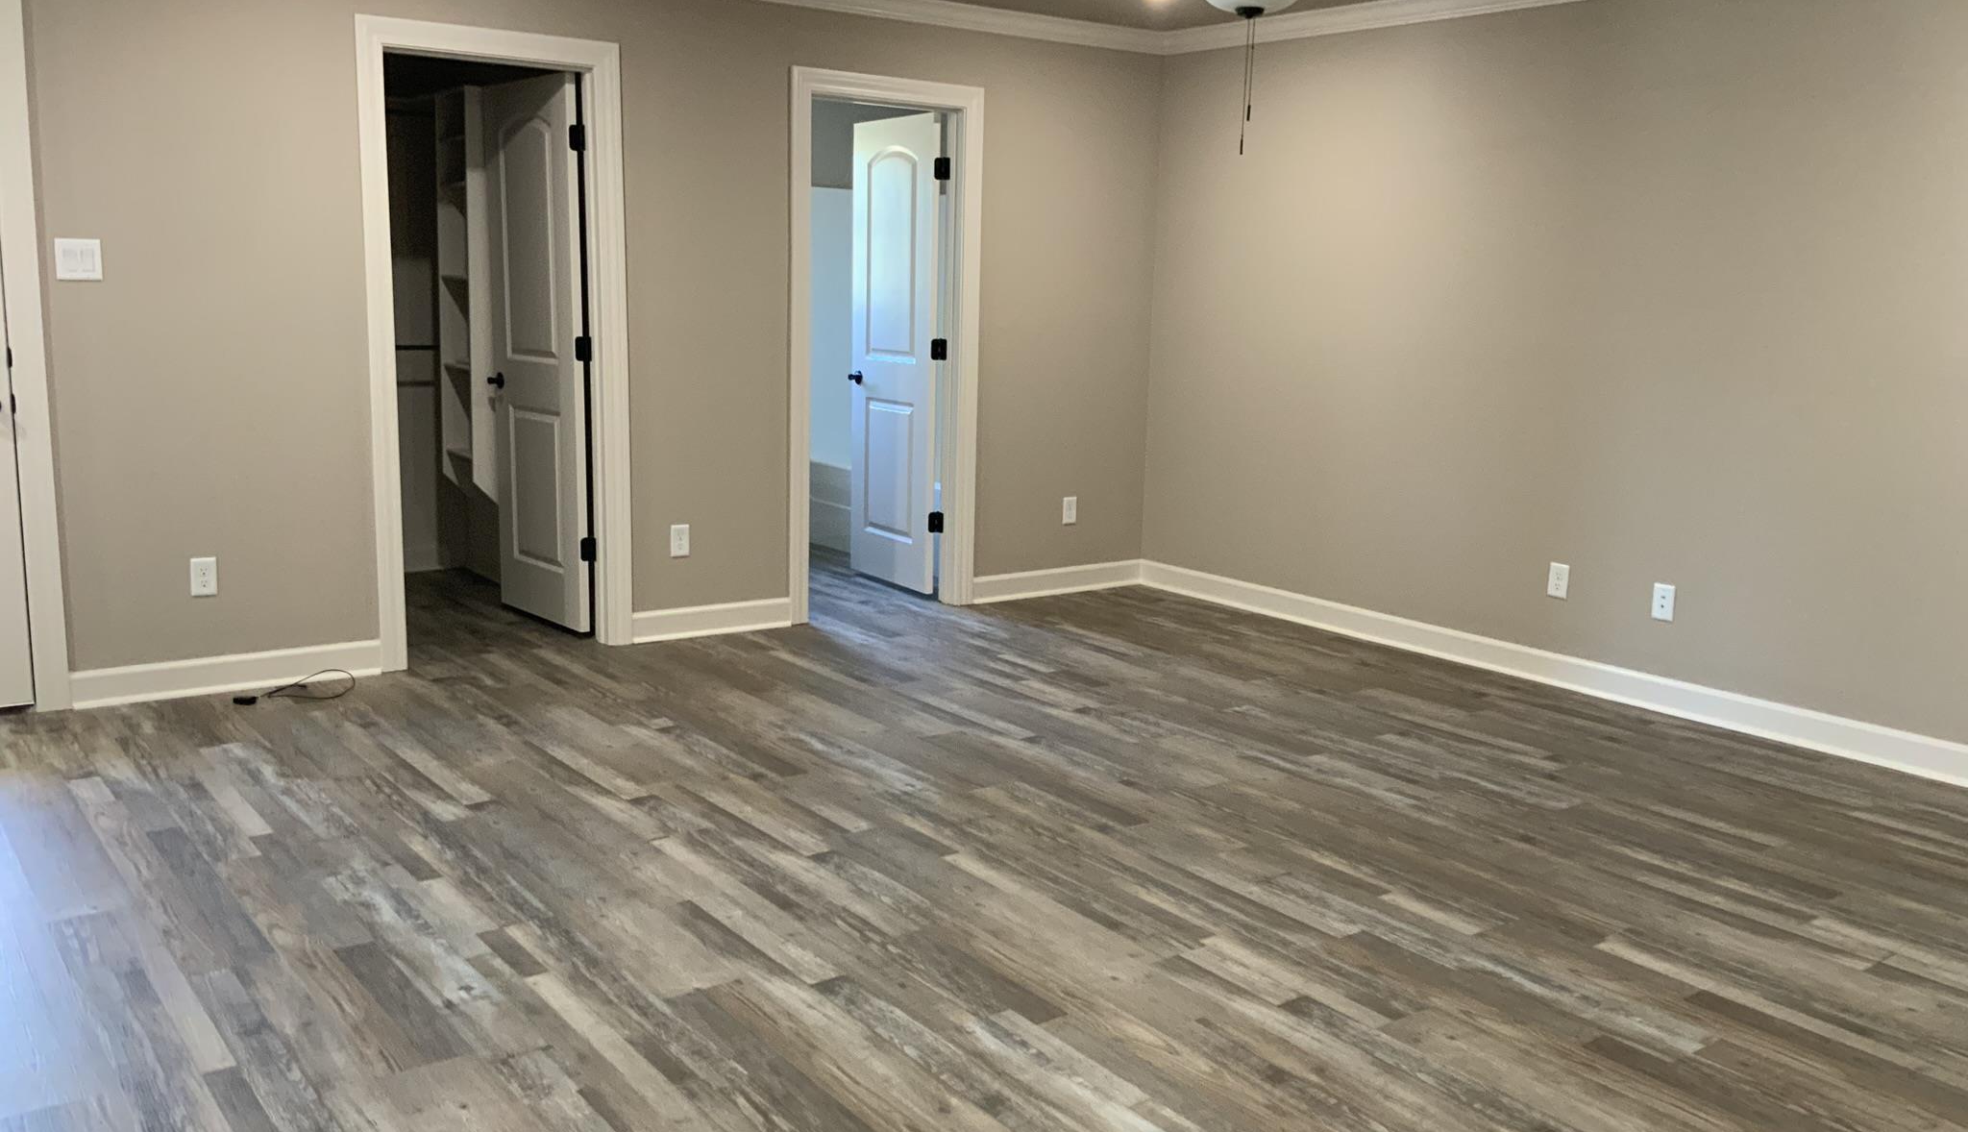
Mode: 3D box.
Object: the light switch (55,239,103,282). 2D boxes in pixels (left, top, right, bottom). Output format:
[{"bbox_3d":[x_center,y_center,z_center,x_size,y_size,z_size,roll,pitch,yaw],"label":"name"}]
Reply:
[{"bbox_3d":[-2.668,-0.902,4.862,0.118,0.116,0.010,-6,12,-36],"label":"light switch"}]

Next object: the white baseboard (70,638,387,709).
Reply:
[{"bbox_3d":[-2.413,0.346,5.293,0.933,0.113,0.020,-6,12,-36],"label":"white baseboard"}]

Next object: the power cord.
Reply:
[{"bbox_3d":[-2.195,0.390,5.265,0.365,0.050,0.195,-6,12,-36],"label":"power cord"}]

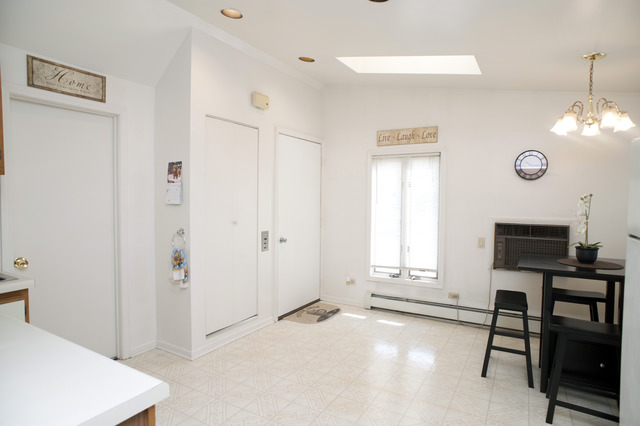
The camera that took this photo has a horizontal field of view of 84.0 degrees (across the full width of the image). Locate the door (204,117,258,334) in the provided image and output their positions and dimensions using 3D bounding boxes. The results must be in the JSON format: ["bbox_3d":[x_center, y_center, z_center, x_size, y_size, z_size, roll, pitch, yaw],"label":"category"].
[{"bbox_3d":[-0.822,0.113,3.371,0.050,1.910,0.680,2,2,30],"label":"door"}]

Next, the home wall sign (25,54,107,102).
[{"bbox_3d":[-1.780,-0.943,2.540,0.025,0.201,0.501,2,3,30],"label":"home wall sign"}]

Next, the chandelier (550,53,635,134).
[{"bbox_3d":[1.889,-0.832,2.481,0.490,0.550,0.490,2,3,30],"label":"chandelier"}]

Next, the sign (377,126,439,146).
[{"bbox_3d":[0.987,-0.873,4.069,0.706,0.180,0.022,2,3,30],"label":"sign"}]

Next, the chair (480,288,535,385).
[{"bbox_3d":[1.502,0.965,2.820,0.350,0.600,0.450,2,2,30],"label":"chair"}]

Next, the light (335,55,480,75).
[{"bbox_3d":[0.820,-1.410,3.330,1.255,0.100,0.502,13,8,29],"label":"light"}]

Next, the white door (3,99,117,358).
[{"bbox_3d":[-1.866,0.224,2.645,0.060,2.000,0.700,2,2,30],"label":"white door"}]

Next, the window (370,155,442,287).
[{"bbox_3d":[1.004,0.057,4.231,0.820,1.500,0.100,2,2,30],"label":"window"}]

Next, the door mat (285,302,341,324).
[{"bbox_3d":[-0.040,1.175,4.189,0.440,0.012,0.810,2,3,30],"label":"door mat"}]

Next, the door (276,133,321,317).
[{"bbox_3d":[-0.239,0.138,4.389,0.050,2.070,0.935,2,2,30],"label":"door"}]

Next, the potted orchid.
[{"bbox_3d":[2.081,0.116,2.778,0.230,0.540,0.190,2,2,30],"label":"potted orchid"}]

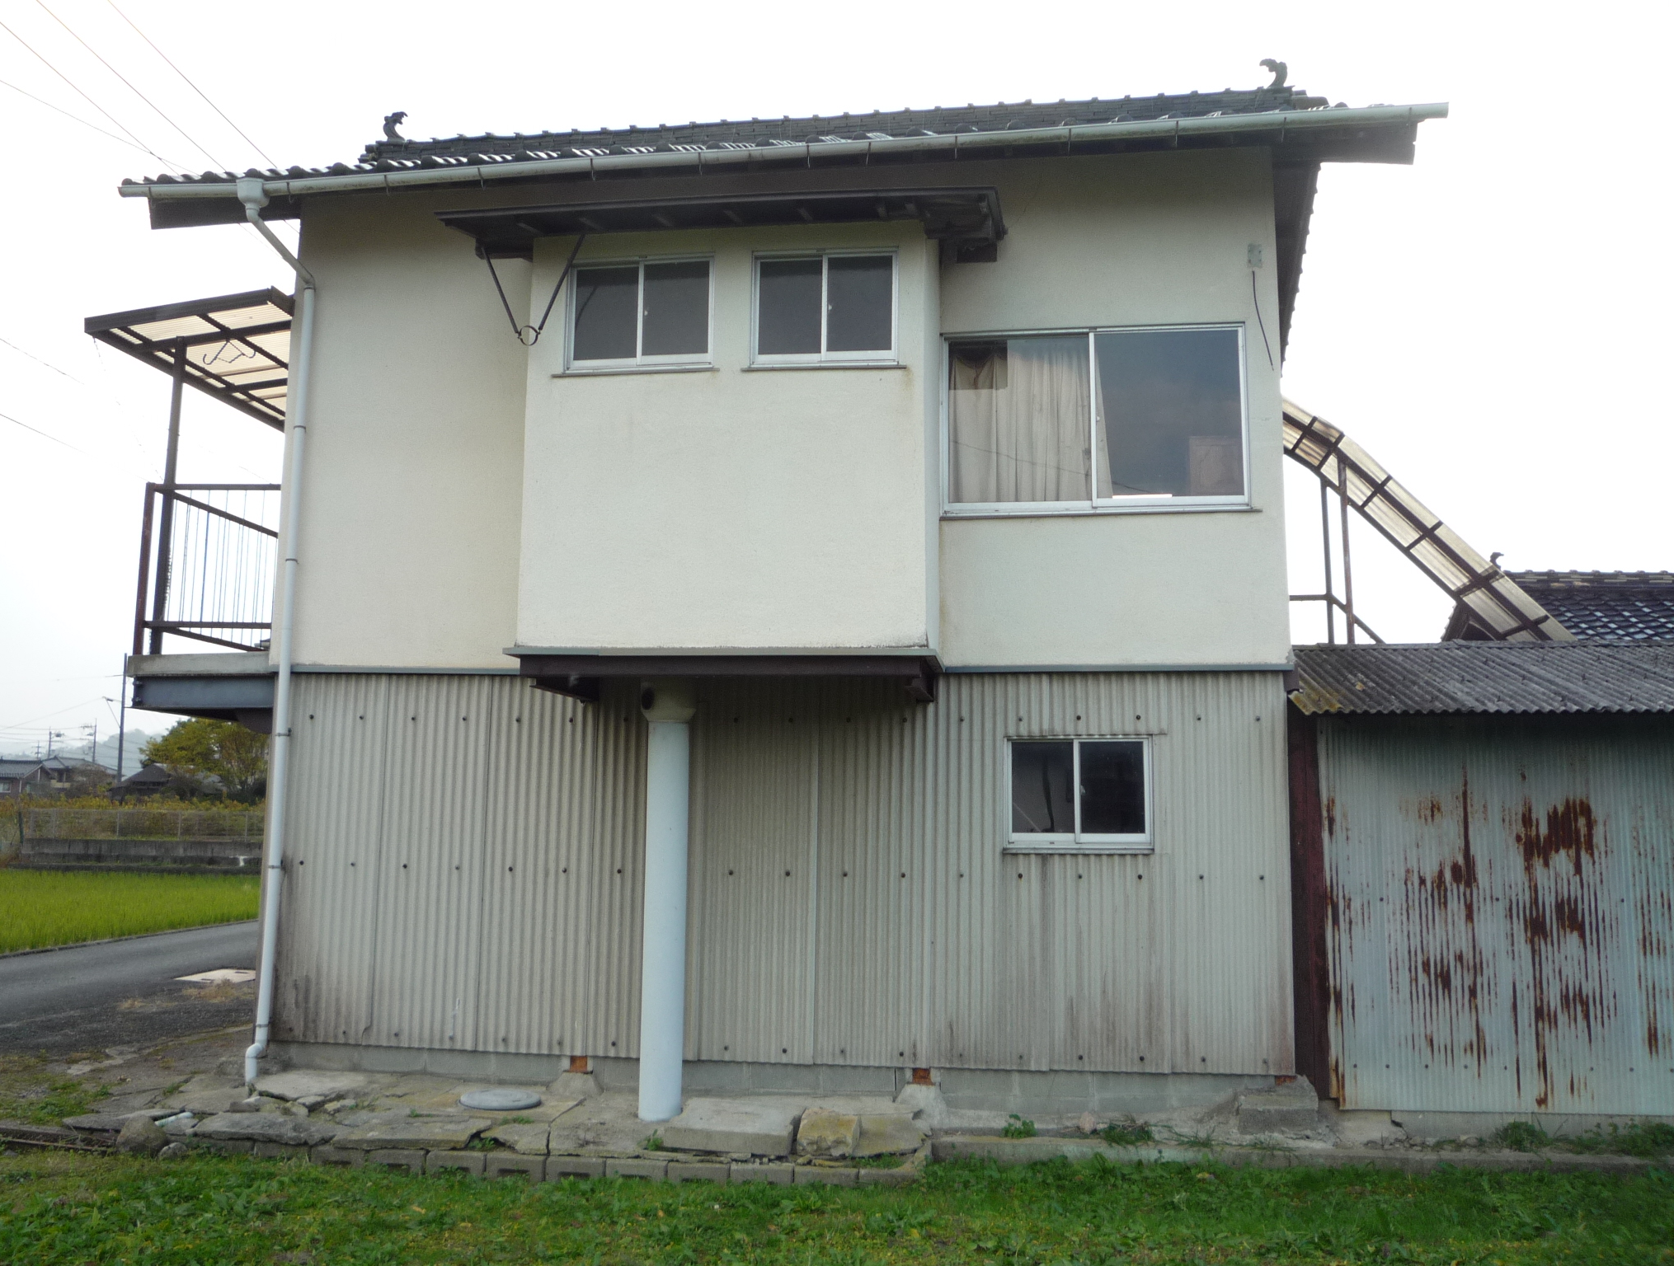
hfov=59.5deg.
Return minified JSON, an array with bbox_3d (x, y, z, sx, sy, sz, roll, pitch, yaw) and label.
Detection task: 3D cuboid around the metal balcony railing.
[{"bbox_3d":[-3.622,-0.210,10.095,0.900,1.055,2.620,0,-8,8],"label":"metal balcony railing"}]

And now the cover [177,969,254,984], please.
[{"bbox_3d":[-5.906,3.386,14.349,0.800,0.070,1.050,1,-8,-1],"label":"cover"}]

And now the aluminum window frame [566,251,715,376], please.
[{"bbox_3d":[-1.044,-1.689,7.757,0.808,0.631,0.100,0,-8,8],"label":"aluminum window frame"}]

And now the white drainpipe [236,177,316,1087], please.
[{"bbox_3d":[-3.352,-0.032,8.322,0.230,5.160,0.710,0,-8,8],"label":"white drainpipe"}]

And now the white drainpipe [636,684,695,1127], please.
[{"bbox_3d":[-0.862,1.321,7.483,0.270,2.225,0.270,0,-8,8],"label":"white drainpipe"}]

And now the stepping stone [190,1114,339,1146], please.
[{"bbox_3d":[-2.734,2.427,7.125,0.730,0.080,0.350,0,-8,8],"label":"stepping stone"}]

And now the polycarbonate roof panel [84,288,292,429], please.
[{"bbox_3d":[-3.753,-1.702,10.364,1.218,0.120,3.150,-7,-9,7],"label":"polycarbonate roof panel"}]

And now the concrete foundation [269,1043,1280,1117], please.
[{"bbox_3d":[-0.439,2.453,8.070,5.630,0.230,0.250,0,-8,8],"label":"concrete foundation"}]

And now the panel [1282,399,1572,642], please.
[{"bbox_3d":[4.564,-0.680,11.348,3.500,0.200,1.030,44,0,11],"label":"panel"}]

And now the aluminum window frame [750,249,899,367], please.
[{"bbox_3d":[-0.059,-1.706,7.705,0.785,0.650,0.090,0,-8,8],"label":"aluminum window frame"}]

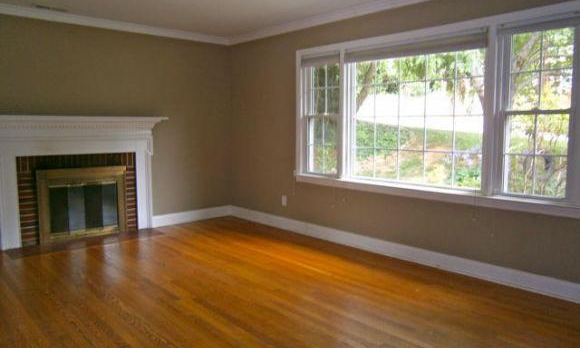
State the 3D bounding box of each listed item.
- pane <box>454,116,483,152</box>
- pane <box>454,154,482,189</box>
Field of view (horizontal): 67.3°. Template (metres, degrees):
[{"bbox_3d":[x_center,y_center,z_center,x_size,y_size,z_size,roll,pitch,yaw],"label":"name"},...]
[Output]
[{"bbox_3d":[1.546,-0.341,3.772,0.030,0.318,0.259,-6,8,-43],"label":"pane"},{"bbox_3d":[1.550,-0.023,3.802,0.030,0.302,0.264,-6,8,-43],"label":"pane"}]

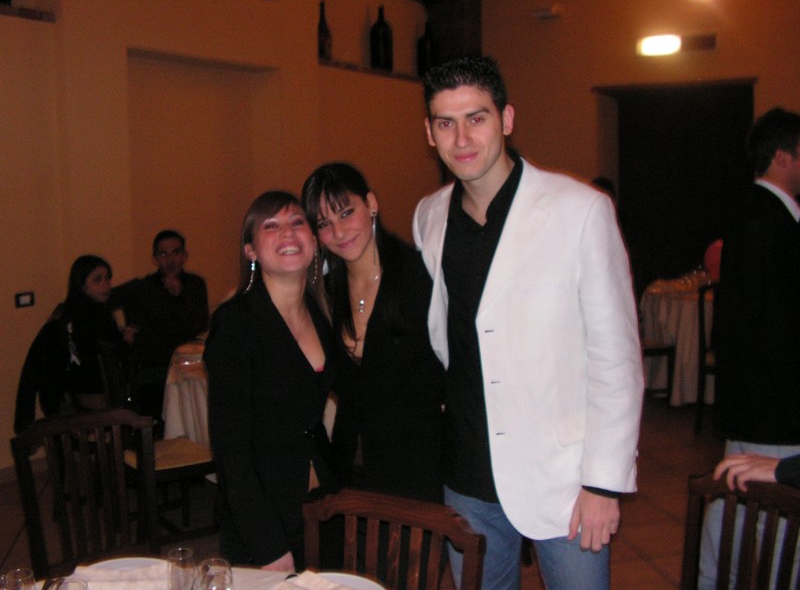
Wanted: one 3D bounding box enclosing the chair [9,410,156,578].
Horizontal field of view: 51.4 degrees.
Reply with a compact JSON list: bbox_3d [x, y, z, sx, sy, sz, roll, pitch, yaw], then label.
[{"bbox_3d":[-0.669,0.856,2.050,0.430,0.970,0.500,-5,10,-39],"label":"chair"}]

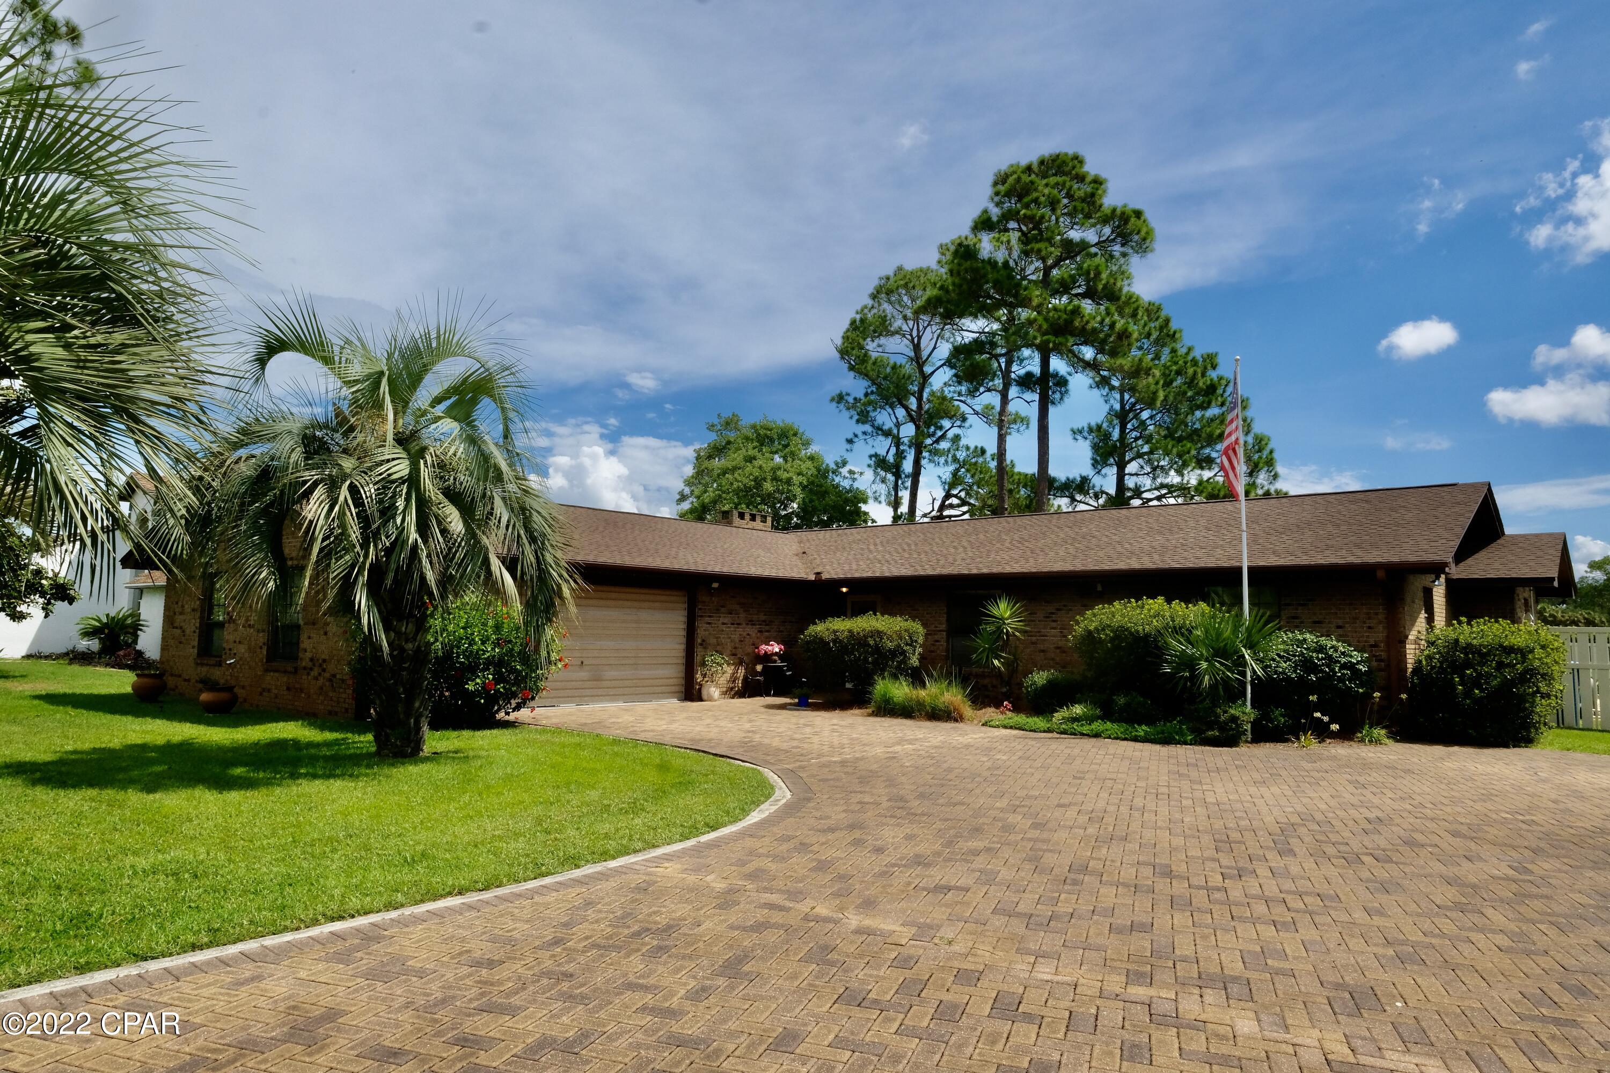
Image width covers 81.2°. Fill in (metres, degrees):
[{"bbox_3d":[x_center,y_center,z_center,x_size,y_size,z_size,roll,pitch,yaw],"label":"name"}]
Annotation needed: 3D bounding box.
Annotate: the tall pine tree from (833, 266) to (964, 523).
[{"bbox_3d":[4.177,-3.533,42.328,5.968,17.902,5.968,1,-6,6],"label":"tall pine tree"}]

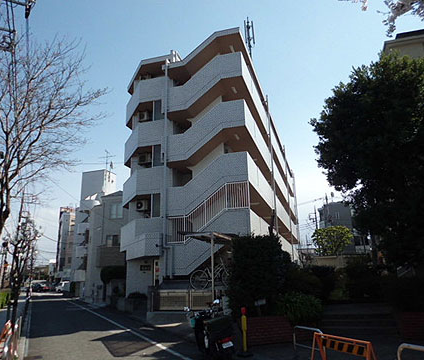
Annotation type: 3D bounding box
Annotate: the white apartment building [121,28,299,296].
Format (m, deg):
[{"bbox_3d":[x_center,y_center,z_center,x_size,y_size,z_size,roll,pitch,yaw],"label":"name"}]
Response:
[{"bbox_3d":[1.832,2.603,31.325,8.900,13.800,28.500,-6,-16,16],"label":"white apartment building"}]

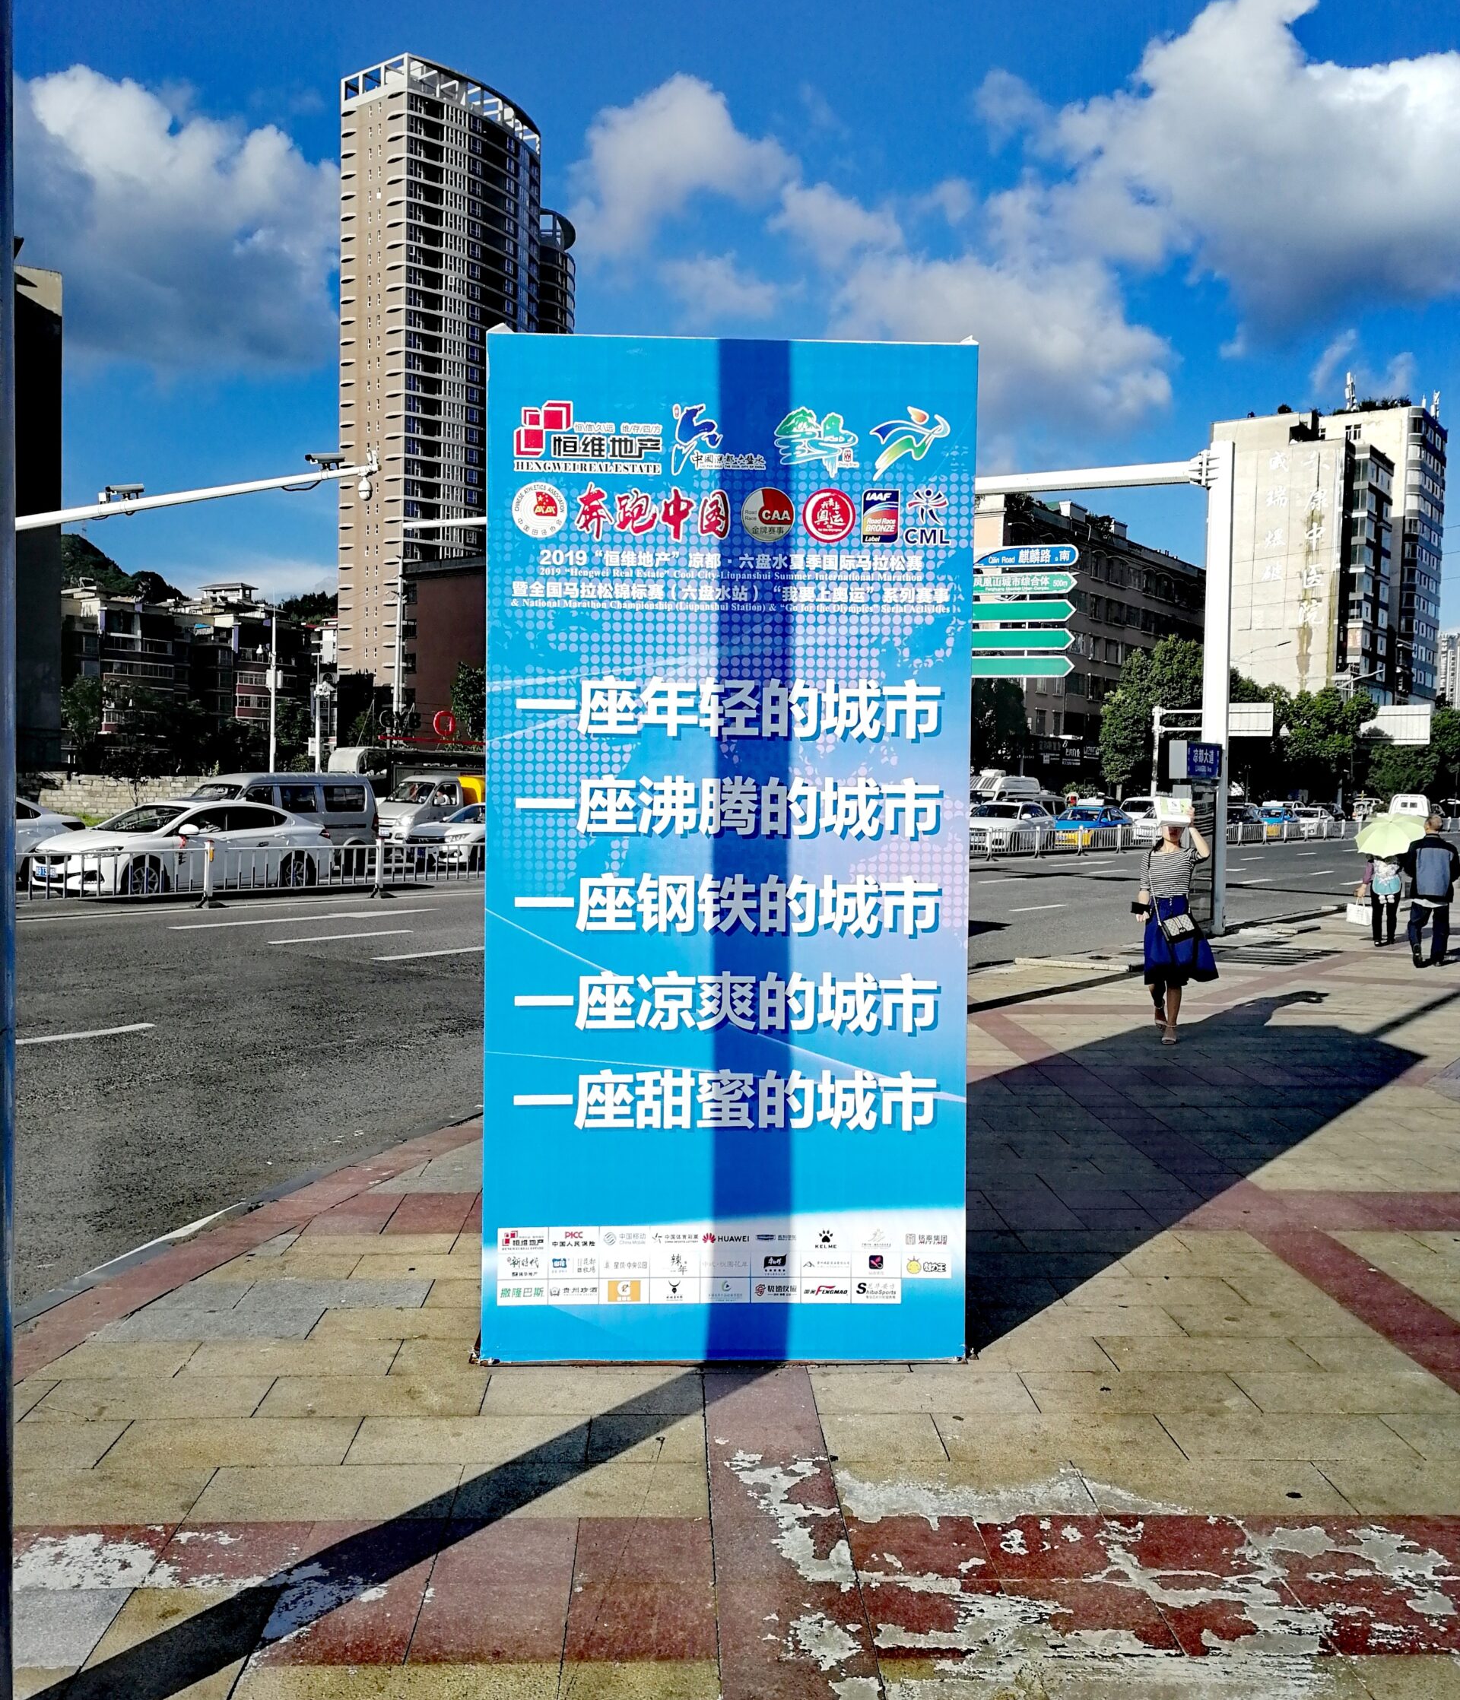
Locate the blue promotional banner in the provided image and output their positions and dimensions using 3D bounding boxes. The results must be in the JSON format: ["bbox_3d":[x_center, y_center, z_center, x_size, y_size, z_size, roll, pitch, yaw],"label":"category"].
[{"bbox_3d":[0.002,0.001,5.232,1.455,3.040,1.430,1,2,0],"label":"blue promotional banner"}]

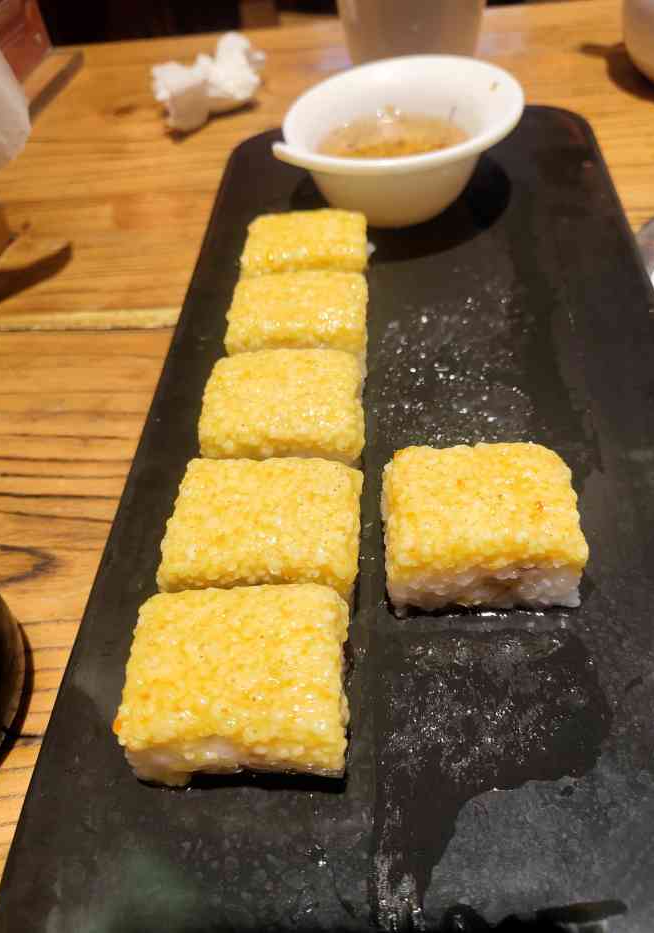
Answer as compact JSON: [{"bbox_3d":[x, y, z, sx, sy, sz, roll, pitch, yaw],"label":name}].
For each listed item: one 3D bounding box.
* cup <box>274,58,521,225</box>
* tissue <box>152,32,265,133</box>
[{"bbox_3d":[0.027,-0.116,0.259,0.086,0.034,0.085,-1,52,8],"label":"cup"},{"bbox_3d":[-0.058,-0.198,0.355,0.053,0.030,0.041,-1,52,8],"label":"tissue"}]

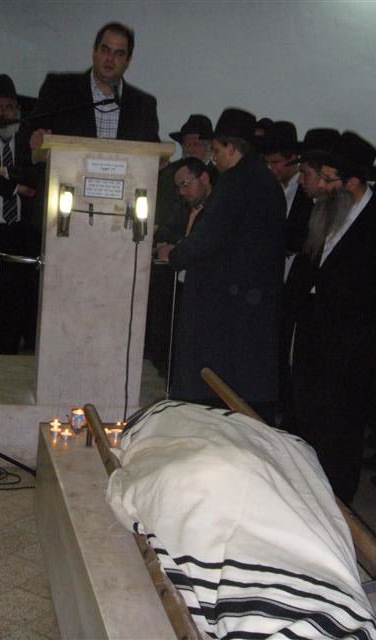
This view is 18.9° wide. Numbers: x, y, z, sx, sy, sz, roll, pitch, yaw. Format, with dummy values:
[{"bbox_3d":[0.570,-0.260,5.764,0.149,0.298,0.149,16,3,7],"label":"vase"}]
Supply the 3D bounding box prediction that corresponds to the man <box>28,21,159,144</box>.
[{"bbox_3d":[-0.456,-0.548,5.461,0.620,1.740,0.420,4,16,-3],"label":"man"}]

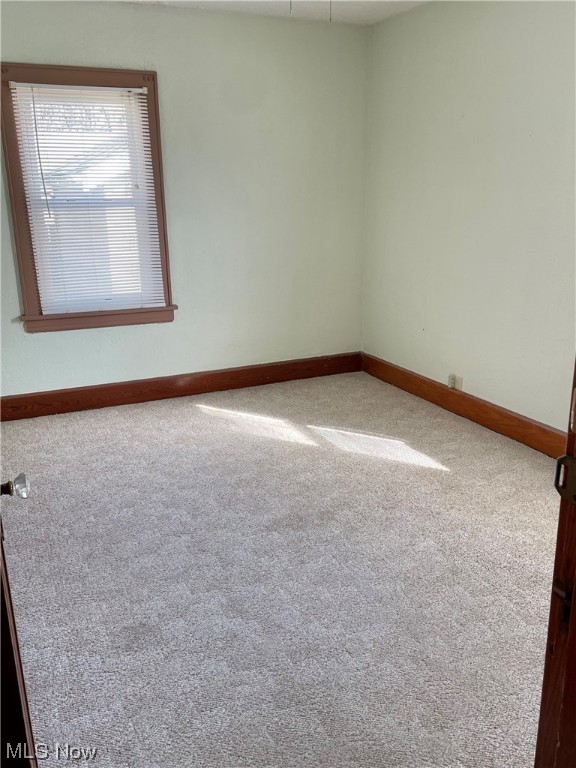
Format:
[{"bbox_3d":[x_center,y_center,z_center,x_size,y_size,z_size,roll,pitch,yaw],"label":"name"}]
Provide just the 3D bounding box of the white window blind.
[{"bbox_3d":[-1.179,-1.100,3.532,0.764,1.316,0.040,-8,18,-23],"label":"white window blind"}]

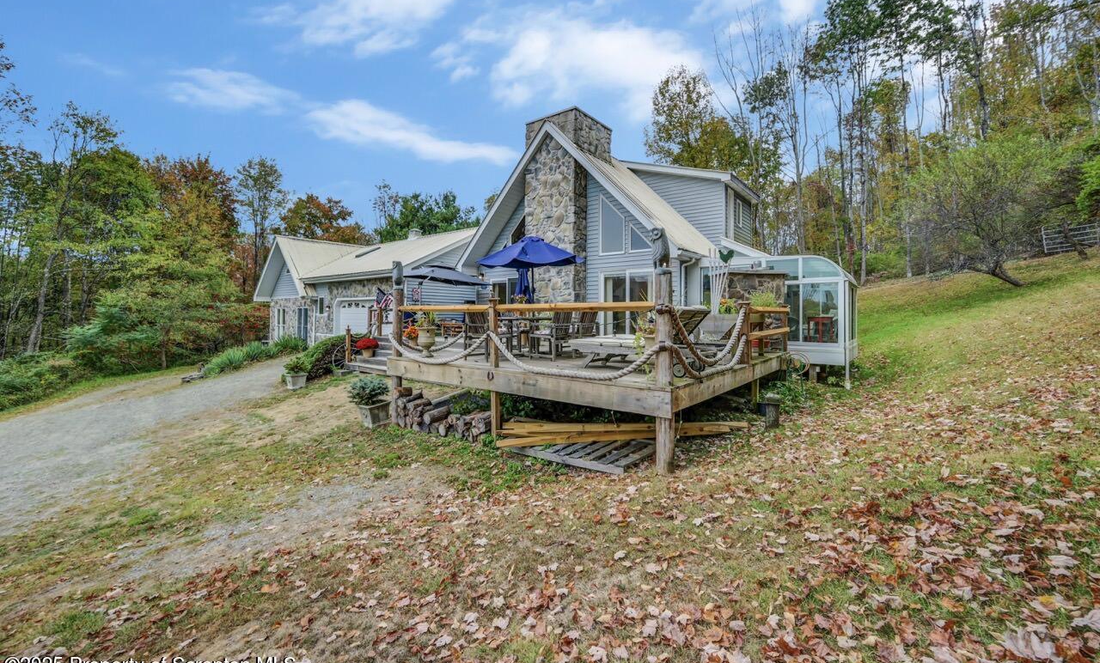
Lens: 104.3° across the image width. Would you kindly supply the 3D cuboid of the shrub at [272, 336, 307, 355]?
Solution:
[{"bbox_3d":[-11.221,0.571,18.333,1.406,0.825,1.212,1,2,38],"label":"shrub"}]

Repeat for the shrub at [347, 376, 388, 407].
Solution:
[{"bbox_3d":[-3.468,1.126,8.177,0.737,0.621,0.737,-1,2,-23],"label":"shrub"}]

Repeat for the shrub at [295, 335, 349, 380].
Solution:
[{"bbox_3d":[-7.268,0.872,13.774,1.746,1.164,1.843,-1,2,-28],"label":"shrub"}]

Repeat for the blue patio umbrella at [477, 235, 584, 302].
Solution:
[{"bbox_3d":[-0.381,-0.789,9.021,2.231,2.425,2.231,0,2,-2],"label":"blue patio umbrella"}]

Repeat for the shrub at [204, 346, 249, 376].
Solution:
[{"bbox_3d":[-10.424,0.955,13.774,1.212,0.892,1.212,-1,2,-37],"label":"shrub"}]

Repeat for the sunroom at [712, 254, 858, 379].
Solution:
[{"bbox_3d":[6.615,-0.567,12.271,3.298,2.716,3.686,1,2,38],"label":"sunroom"}]

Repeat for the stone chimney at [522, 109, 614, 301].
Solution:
[{"bbox_3d":[0.640,-3.170,14.050,1.930,6.900,2.050,2,3,39],"label":"stone chimney"}]

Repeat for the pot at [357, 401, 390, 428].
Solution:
[{"bbox_3d":[-3.361,1.570,8.177,0.485,0.398,0.466,1,2,38],"label":"pot"}]

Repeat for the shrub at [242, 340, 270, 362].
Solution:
[{"bbox_3d":[-11.019,0.724,16.005,0.970,0.795,0.970,-1,2,-35],"label":"shrub"}]

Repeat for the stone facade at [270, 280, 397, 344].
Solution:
[{"bbox_3d":[-10.379,-0.752,19.788,11.446,2.910,0.776,1,2,38],"label":"stone facade"}]

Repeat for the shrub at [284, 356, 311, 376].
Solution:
[{"bbox_3d":[-6.488,0.881,10.961,0.611,0.524,0.611,-1,2,-31],"label":"shrub"}]

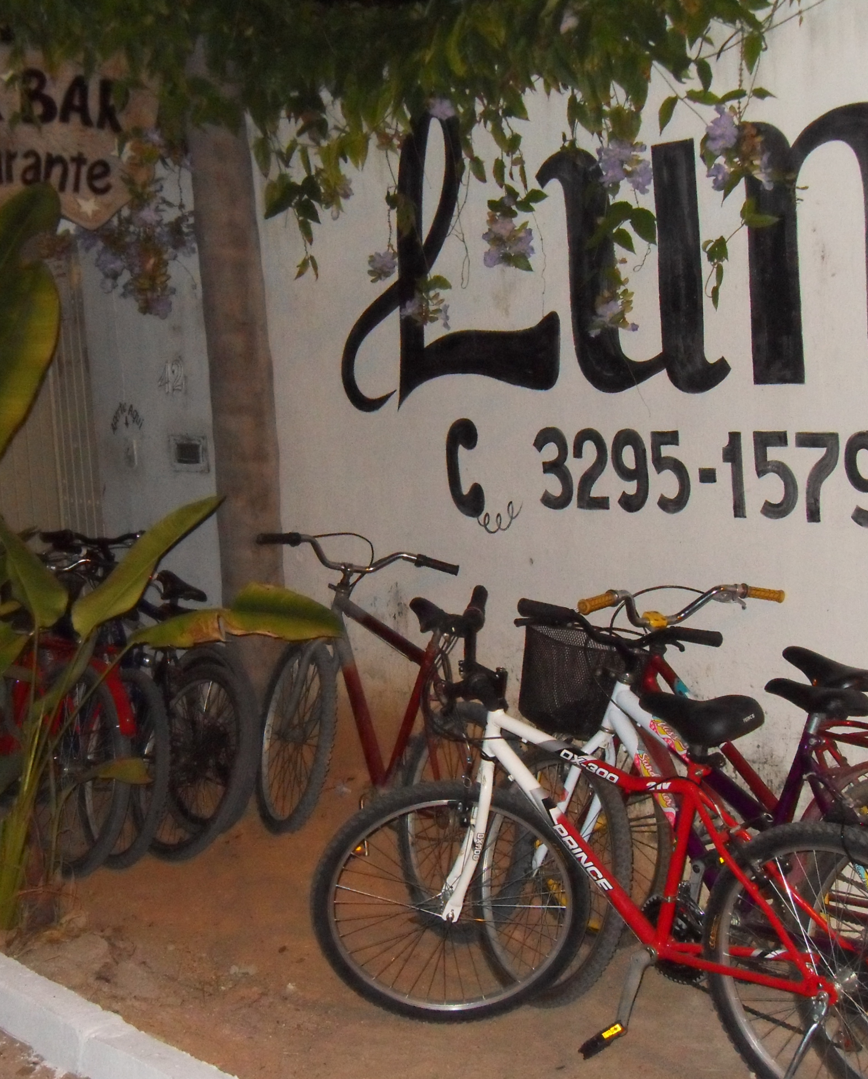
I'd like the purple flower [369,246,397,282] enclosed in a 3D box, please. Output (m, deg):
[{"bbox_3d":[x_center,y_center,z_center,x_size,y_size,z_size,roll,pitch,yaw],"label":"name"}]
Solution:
[{"bbox_3d":[-0.156,-0.840,5.450,0.089,0.104,0.080,-2,7,18],"label":"purple flower"}]

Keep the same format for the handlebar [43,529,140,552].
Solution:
[{"bbox_3d":[-1.200,0.002,6.500,0.530,0.090,0.150,1,4,-33],"label":"handlebar"}]

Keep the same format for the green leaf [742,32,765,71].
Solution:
[{"bbox_3d":[0.760,-1.161,4.250,0.054,0.092,0.025,0,8,24],"label":"green leaf"}]

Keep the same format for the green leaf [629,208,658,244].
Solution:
[{"bbox_3d":[0.540,-0.806,4.600,0.073,0.093,0.040,0,8,24],"label":"green leaf"}]

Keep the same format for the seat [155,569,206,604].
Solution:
[{"bbox_3d":[-0.855,0.159,5.950,0.170,0.110,0.250,3,3,-33],"label":"seat"}]

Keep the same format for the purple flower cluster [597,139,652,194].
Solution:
[{"bbox_3d":[0.502,-0.986,4.720,0.145,0.142,0.125,-2,8,7],"label":"purple flower cluster"}]

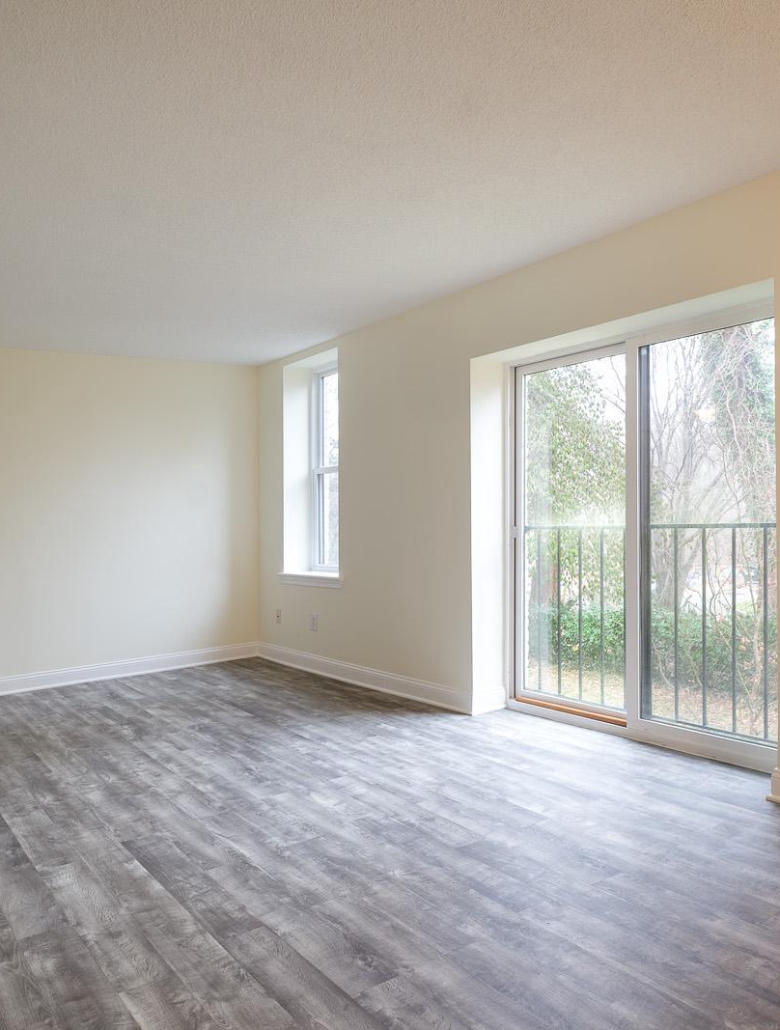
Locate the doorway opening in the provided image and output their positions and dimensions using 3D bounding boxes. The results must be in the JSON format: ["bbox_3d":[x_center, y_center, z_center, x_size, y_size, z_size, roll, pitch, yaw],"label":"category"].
[{"bbox_3d":[1.250,0.114,3.919,0.100,2.029,1.712,1,-2,-36],"label":"doorway opening"}]

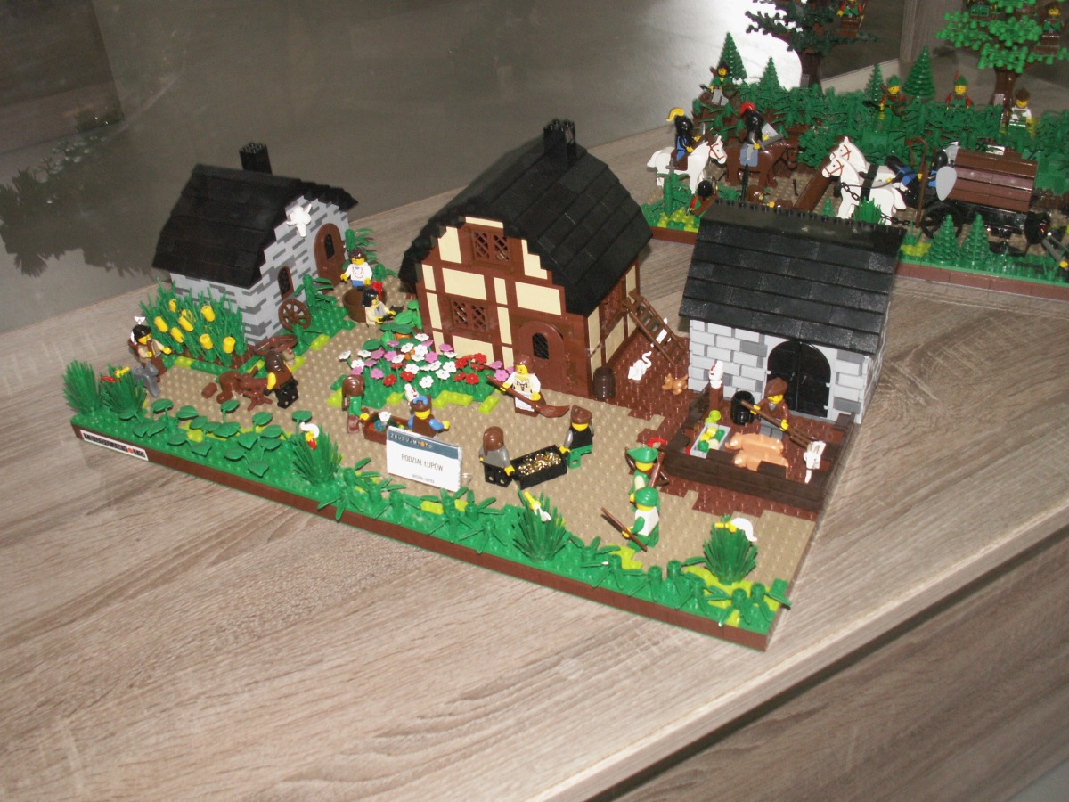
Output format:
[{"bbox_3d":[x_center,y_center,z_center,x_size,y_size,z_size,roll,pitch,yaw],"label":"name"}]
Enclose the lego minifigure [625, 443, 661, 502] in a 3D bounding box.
[{"bbox_3d":[0.065,0.044,0.639,0.020,0.044,0.025,13,39,24],"label":"lego minifigure"}]

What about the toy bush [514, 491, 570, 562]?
[{"bbox_3d":[0.006,0.071,0.606,0.030,0.037,0.030,-4,36,3],"label":"toy bush"}]

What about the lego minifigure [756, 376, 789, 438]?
[{"bbox_3d":[0.152,0.005,0.683,0.025,0.045,0.017,13,39,24],"label":"lego minifigure"}]

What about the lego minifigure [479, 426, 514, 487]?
[{"bbox_3d":[-0.023,0.033,0.666,0.025,0.043,0.014,13,39,24],"label":"lego minifigure"}]

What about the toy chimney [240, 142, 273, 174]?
[{"bbox_3d":[-0.214,-0.186,0.833,0.016,0.021,0.016,13,40,24],"label":"toy chimney"}]

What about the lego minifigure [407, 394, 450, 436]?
[{"bbox_3d":[-0.070,0.013,0.698,0.026,0.045,0.018,13,39,24],"label":"lego minifigure"}]

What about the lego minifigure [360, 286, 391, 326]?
[{"bbox_3d":[-0.120,-0.073,0.836,0.022,0.026,0.024,13,40,24],"label":"lego minifigure"}]

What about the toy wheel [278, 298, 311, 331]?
[{"bbox_3d":[-0.186,-0.065,0.834,0.005,0.027,0.027,-24,19,43],"label":"toy wheel"}]

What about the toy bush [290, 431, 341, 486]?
[{"bbox_3d":[-0.138,0.035,0.680,0.032,0.036,0.032,-3,36,2],"label":"toy bush"}]

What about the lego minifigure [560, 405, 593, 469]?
[{"bbox_3d":[0.026,0.021,0.672,0.025,0.043,0.018,-14,37,-11],"label":"lego minifigure"}]

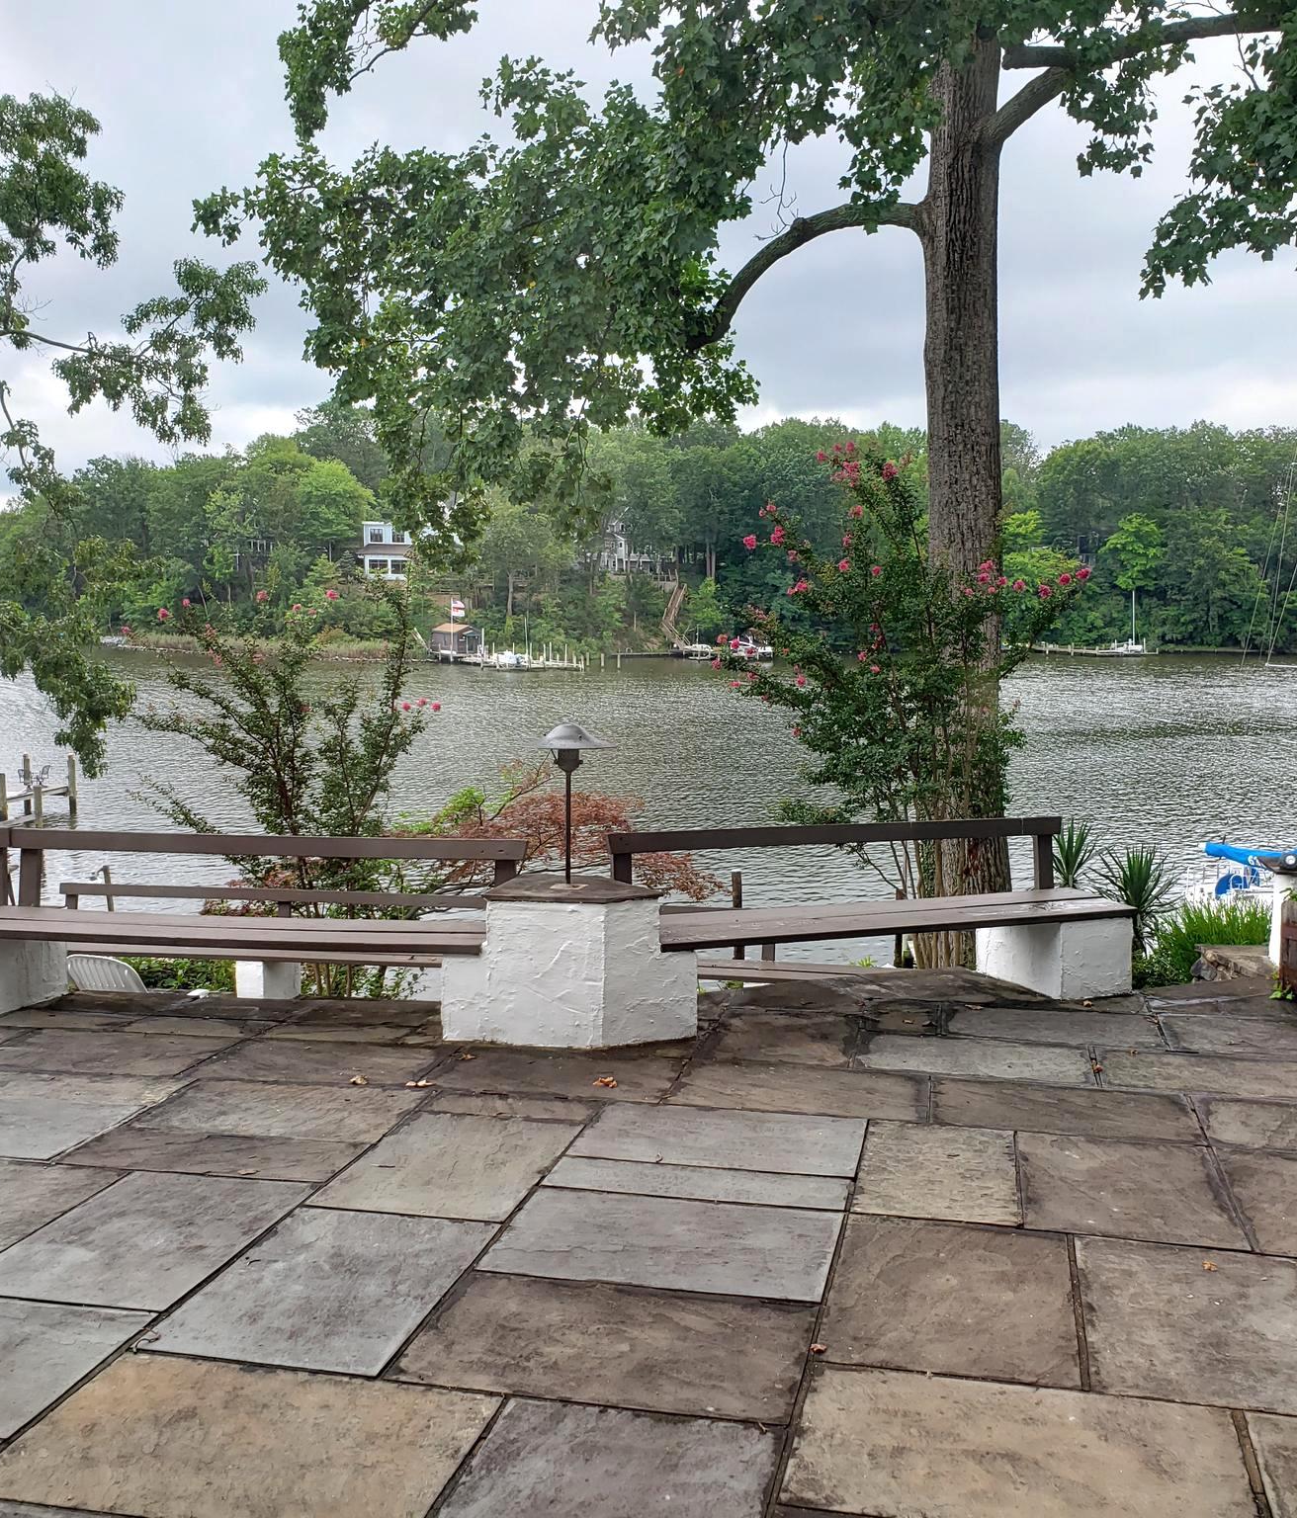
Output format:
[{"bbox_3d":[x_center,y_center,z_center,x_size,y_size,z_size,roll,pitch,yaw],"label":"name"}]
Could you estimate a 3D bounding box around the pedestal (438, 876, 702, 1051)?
[{"bbox_3d":[-0.331,0.832,6.391,1.038,0.603,0.672,0,5,-5],"label":"pedestal"}]

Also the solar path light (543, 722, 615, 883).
[{"bbox_3d":[-0.313,0.195,6.444,0.306,0.664,0.306,0,5,0],"label":"solar path light"}]

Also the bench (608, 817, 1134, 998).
[{"bbox_3d":[1.048,0.714,6.908,2.421,0.761,0.613,-2,5,-21],"label":"bench"}]

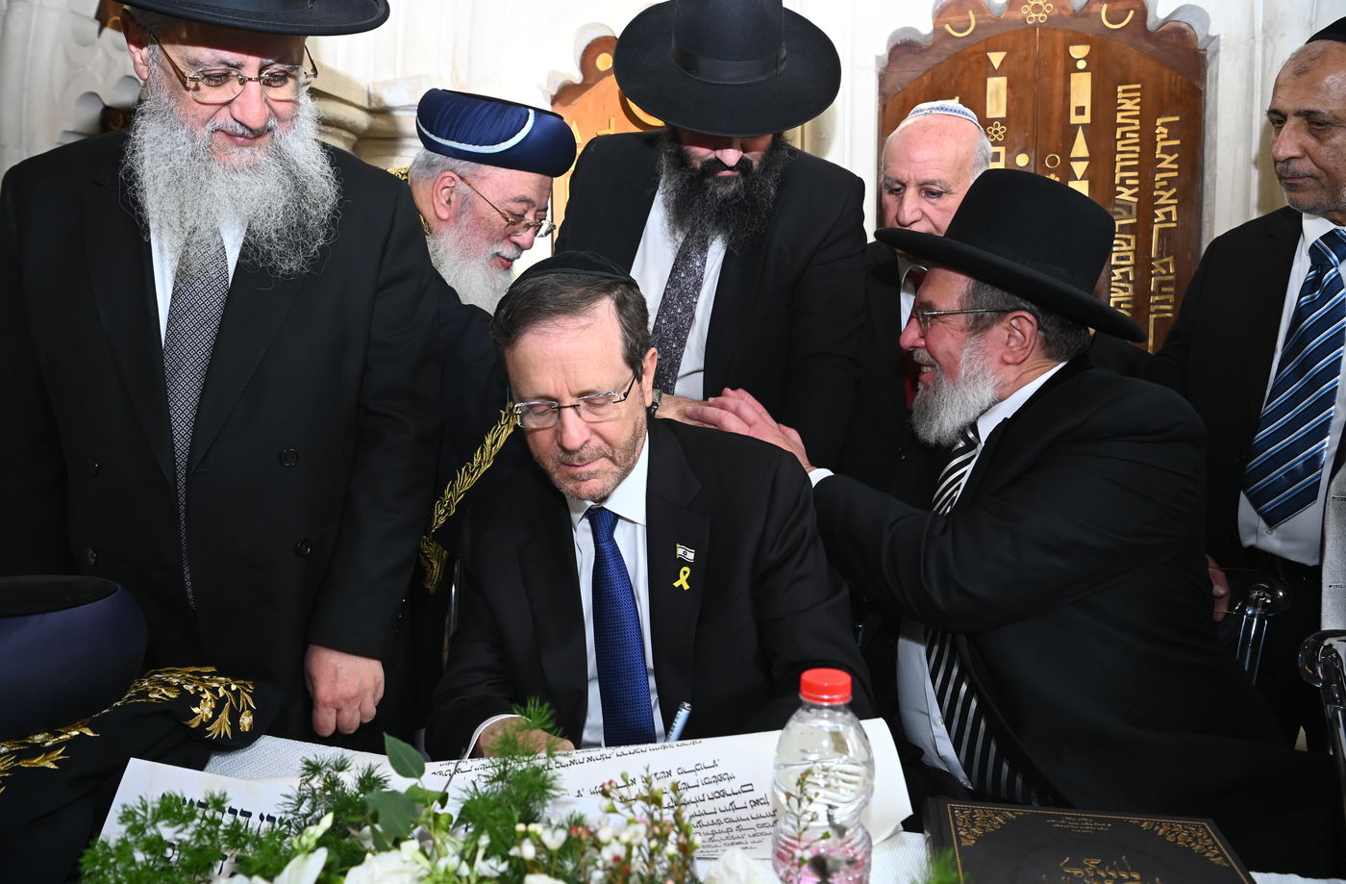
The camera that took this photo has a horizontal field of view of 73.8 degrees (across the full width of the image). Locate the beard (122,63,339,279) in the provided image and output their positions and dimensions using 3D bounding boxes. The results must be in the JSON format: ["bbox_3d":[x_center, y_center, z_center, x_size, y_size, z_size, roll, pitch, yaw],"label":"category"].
[{"bbox_3d":[-0.510,-0.313,1.035,0.225,0.240,0.150,-2,17,-31],"label":"beard"}]

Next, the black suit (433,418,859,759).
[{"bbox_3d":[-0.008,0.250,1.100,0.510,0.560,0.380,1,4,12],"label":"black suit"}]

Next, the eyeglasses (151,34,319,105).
[{"bbox_3d":[-0.497,-0.428,1.025,0.140,0.046,0.140,-13,39,-30],"label":"eyeglasses"}]

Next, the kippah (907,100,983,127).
[{"bbox_3d":[0.443,-0.535,1.460,0.138,0.050,0.140,2,4,20],"label":"kippah"}]

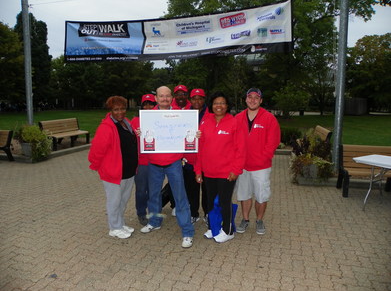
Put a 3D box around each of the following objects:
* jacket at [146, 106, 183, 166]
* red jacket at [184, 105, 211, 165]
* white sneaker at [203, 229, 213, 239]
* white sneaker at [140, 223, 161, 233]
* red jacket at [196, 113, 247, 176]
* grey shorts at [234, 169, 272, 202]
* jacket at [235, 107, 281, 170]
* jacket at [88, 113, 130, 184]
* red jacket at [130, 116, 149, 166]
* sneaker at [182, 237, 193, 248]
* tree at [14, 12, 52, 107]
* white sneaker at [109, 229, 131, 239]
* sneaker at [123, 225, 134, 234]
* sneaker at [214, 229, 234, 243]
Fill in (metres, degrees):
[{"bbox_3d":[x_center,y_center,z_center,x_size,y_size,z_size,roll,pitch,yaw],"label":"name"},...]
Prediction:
[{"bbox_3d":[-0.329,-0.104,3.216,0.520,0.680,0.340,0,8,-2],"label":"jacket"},{"bbox_3d":[0.013,-0.120,3.699,0.500,0.720,0.320,0,8,3],"label":"red jacket"},{"bbox_3d":[0.205,1.026,3.552,0.260,0.100,0.100,-6,10,-45],"label":"white sneaker"},{"bbox_3d":[-0.548,1.023,3.617,0.275,0.110,0.105,-6,10,-38],"label":"white sneaker"},{"bbox_3d":[0.285,-0.007,3.364,0.560,0.710,0.310,3,7,12],"label":"red jacket"},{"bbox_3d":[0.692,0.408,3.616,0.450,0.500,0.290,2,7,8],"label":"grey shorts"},{"bbox_3d":[0.692,-0.072,3.546,0.600,0.740,0.320,2,7,8],"label":"jacket"},{"bbox_3d":[-0.963,0.034,3.367,0.480,0.780,0.360,-7,10,-40],"label":"jacket"},{"bbox_3d":[-0.558,-0.111,3.746,0.510,0.700,0.300,0,7,-6],"label":"red jacket"},{"bbox_3d":[-0.095,1.042,3.333,0.105,0.110,0.290,1,7,2],"label":"sneaker"},{"bbox_3d":[-25.700,-13.564,46.578,6.200,16.200,6.200,0,8,0],"label":"tree"},{"bbox_3d":[-0.888,1.045,3.453,0.260,0.105,0.100,4,9,28],"label":"white sneaker"},{"bbox_3d":[-0.884,0.995,3.632,0.260,0.100,0.100,5,8,31],"label":"sneaker"},{"bbox_3d":[0.335,1.054,3.390,0.100,0.110,0.260,8,11,43],"label":"sneaker"}]

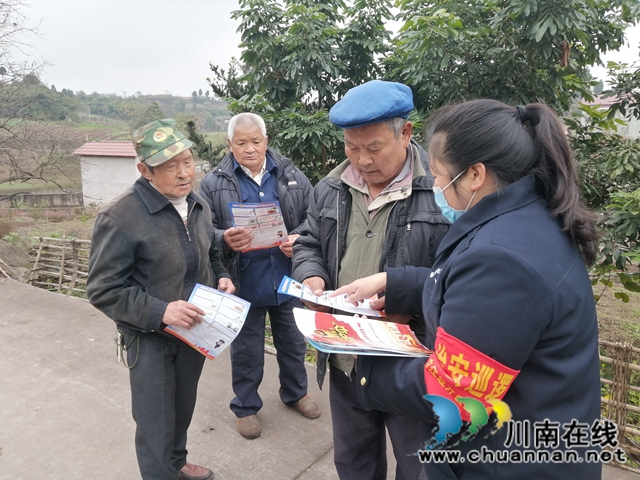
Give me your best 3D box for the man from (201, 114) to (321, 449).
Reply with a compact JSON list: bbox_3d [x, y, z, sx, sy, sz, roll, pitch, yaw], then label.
[{"bbox_3d":[-0.310,0.195,2.510,0.570,1.640,0.450,-2,9,-14],"label":"man"}]

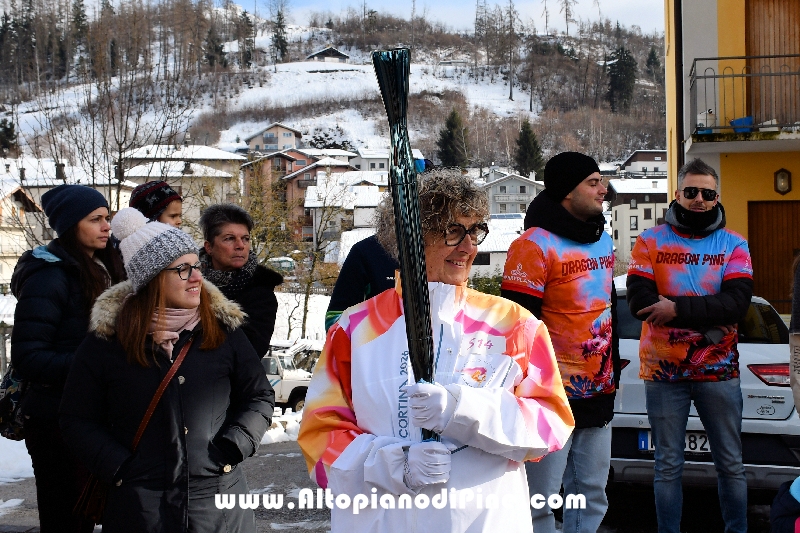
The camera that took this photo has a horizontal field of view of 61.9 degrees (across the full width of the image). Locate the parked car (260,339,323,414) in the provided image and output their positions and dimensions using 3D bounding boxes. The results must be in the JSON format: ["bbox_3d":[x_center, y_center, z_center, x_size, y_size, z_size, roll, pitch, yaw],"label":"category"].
[{"bbox_3d":[-4.250,3.720,21.400,4.000,1.970,1.780,0,-2,8],"label":"parked car"}]

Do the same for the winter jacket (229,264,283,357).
[{"bbox_3d":[-0.655,0.310,2.470,0.500,0.720,0.320,0,0,-27],"label":"winter jacket"}]

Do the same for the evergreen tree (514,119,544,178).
[{"bbox_3d":[23.316,-20.885,120.000,5.400,11.500,5.400,0,-2,0],"label":"evergreen tree"}]

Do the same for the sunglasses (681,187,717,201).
[{"bbox_3d":[1.275,-0.308,2.870,0.145,0.052,0.140,2,1,15],"label":"sunglasses"}]

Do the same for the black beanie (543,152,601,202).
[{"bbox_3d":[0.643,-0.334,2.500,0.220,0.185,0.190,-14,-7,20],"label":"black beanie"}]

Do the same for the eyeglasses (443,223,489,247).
[{"bbox_3d":[0.116,-0.072,1.590,0.140,0.052,0.135,2,-3,-37],"label":"eyeglasses"}]

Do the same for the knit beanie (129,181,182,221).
[{"bbox_3d":[-0.972,-0.258,2.650,0.200,0.160,0.165,-9,-3,18],"label":"knit beanie"}]

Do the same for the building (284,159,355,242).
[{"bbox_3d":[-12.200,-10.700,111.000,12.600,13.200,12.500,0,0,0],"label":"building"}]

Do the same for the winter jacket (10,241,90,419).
[{"bbox_3d":[-1.221,0.236,2.500,0.390,0.660,0.500,-1,-1,20],"label":"winter jacket"}]

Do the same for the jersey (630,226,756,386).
[{"bbox_3d":[1.242,0.158,2.850,0.500,0.660,0.300,-1,-2,22],"label":"jersey"}]

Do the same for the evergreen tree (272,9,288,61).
[{"bbox_3d":[-43.031,-83.541,240.000,5.600,18.700,5.600,0,-2,0],"label":"evergreen tree"}]

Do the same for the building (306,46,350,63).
[{"bbox_3d":[-25.210,-74.749,235.000,14.500,6.200,12.000,0,-2,-3],"label":"building"}]

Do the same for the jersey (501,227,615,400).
[{"bbox_3d":[0.637,0.189,2.680,0.530,0.710,0.350,0,-1,-38],"label":"jersey"}]

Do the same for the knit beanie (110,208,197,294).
[{"bbox_3d":[-0.681,-0.044,1.850,0.225,0.220,0.200,-21,-10,26],"label":"knit beanie"}]

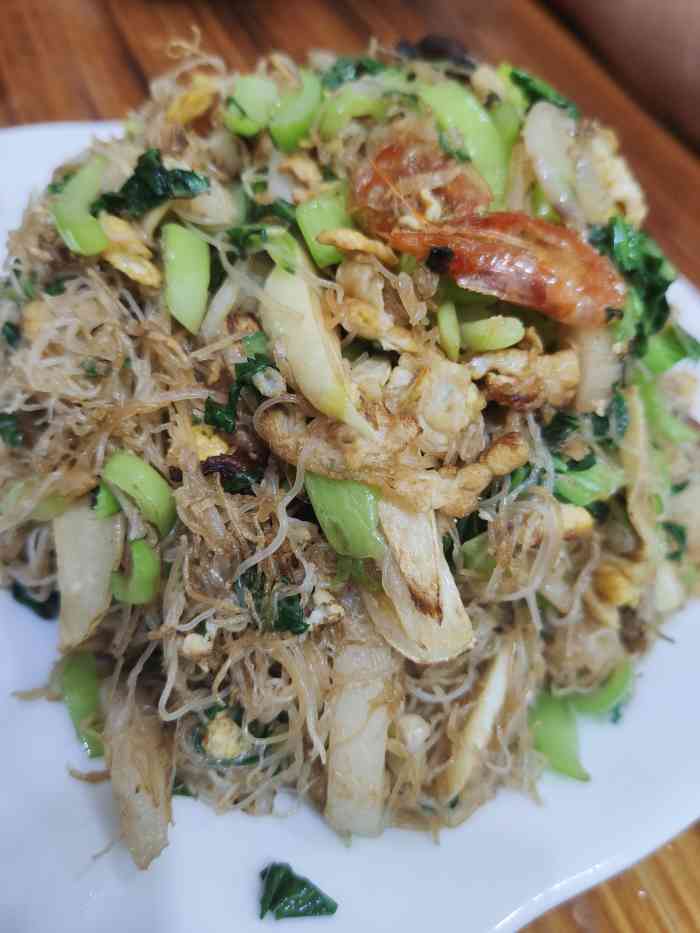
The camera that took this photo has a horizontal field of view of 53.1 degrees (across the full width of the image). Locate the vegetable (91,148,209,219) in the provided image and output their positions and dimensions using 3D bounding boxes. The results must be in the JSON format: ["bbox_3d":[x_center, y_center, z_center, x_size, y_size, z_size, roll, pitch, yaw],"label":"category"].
[{"bbox_3d":[-0.045,-0.063,0.161,0.025,0.010,0.012,-15,86,-1],"label":"vegetable"}]

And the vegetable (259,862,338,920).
[{"bbox_3d":[-0.012,0.101,0.167,0.018,0.006,0.010,17,61,10],"label":"vegetable"}]

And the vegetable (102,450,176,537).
[{"bbox_3d":[-0.042,0.005,0.142,0.008,0.012,0.017,-41,90,3],"label":"vegetable"}]

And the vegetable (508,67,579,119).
[{"bbox_3d":[0.052,-0.099,0.191,0.007,0.010,0.025,-32,65,-17],"label":"vegetable"}]

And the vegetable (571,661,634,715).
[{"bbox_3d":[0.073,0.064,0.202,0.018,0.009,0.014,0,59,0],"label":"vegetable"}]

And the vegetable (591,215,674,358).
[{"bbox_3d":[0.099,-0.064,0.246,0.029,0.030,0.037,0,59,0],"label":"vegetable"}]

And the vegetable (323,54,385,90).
[{"bbox_3d":[0.002,-0.150,0.267,0.024,0.010,0.012,0,59,0],"label":"vegetable"}]

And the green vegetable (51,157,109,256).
[{"bbox_3d":[-0.064,-0.061,0.169,0.011,0.011,0.023,6,86,7],"label":"green vegetable"}]

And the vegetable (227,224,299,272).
[{"bbox_3d":[-0.018,-0.044,0.146,0.015,0.008,0.007,24,85,0],"label":"vegetable"}]

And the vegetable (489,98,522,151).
[{"bbox_3d":[0.037,-0.081,0.170,0.007,0.010,0.013,-9,85,-1],"label":"vegetable"}]

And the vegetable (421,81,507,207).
[{"bbox_3d":[0.026,-0.074,0.163,0.010,0.010,0.031,-27,86,0],"label":"vegetable"}]

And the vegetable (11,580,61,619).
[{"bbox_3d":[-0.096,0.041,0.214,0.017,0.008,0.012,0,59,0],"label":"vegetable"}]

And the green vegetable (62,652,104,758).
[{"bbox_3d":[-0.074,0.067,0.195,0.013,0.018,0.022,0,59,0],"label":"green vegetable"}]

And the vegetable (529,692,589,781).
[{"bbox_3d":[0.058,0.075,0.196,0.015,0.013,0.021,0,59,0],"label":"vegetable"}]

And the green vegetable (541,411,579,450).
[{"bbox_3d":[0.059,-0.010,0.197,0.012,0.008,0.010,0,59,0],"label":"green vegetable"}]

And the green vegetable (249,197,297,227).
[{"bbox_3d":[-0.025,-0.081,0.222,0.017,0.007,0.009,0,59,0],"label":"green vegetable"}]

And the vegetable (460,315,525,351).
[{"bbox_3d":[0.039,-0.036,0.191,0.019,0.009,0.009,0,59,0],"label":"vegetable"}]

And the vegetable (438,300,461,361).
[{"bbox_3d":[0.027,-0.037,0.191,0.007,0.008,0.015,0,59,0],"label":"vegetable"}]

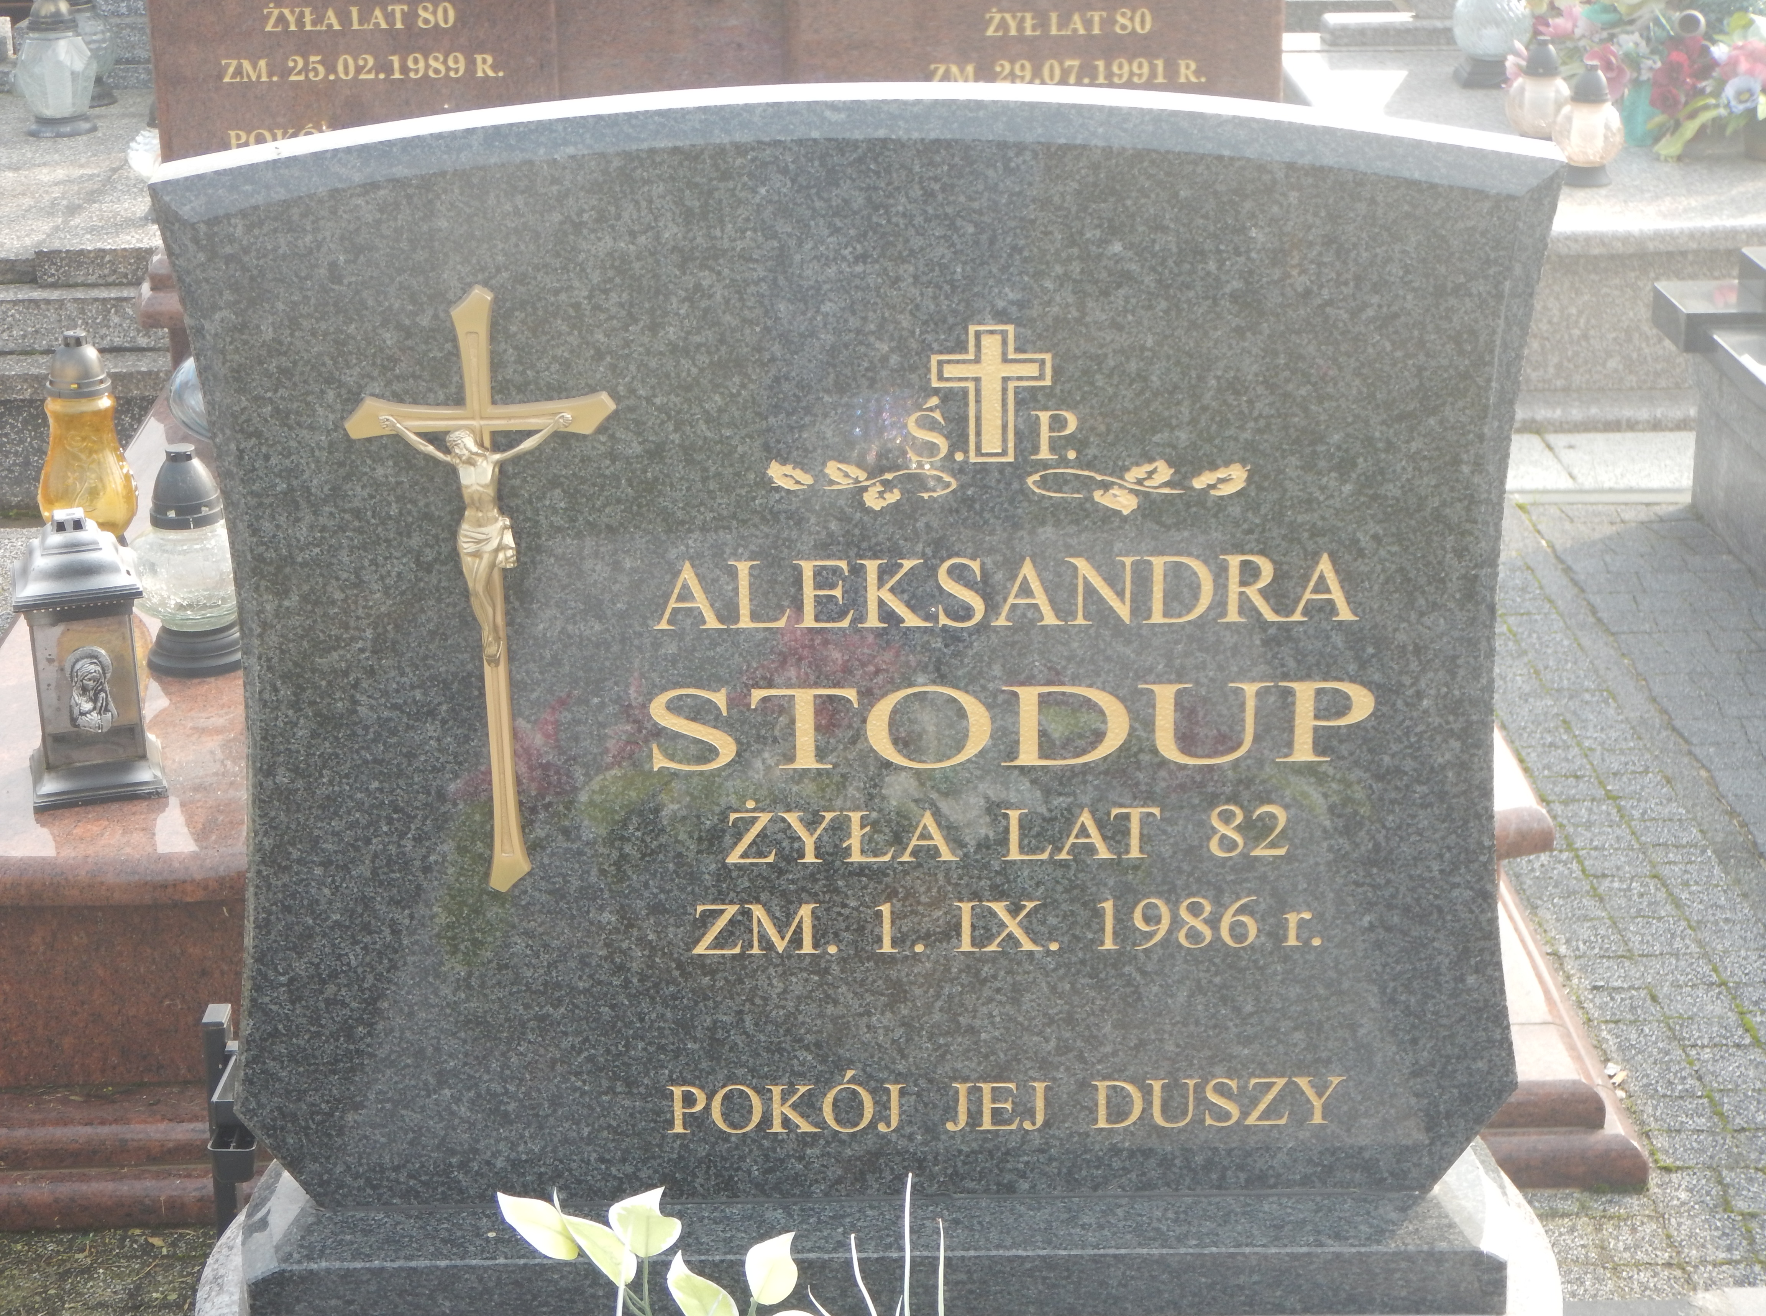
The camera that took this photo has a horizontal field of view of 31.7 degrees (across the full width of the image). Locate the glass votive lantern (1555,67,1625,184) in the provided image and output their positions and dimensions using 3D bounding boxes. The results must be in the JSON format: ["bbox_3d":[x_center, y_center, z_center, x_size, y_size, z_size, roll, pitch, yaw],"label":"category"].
[{"bbox_3d":[1.260,-0.956,5.562,0.121,0.211,0.121,-1,21,-1],"label":"glass votive lantern"}]

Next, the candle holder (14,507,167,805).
[{"bbox_3d":[-0.815,-0.011,3.172,0.136,0.288,0.136,-7,22,-15],"label":"candle holder"}]

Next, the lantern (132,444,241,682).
[{"bbox_3d":[-0.774,-0.114,3.491,0.137,0.249,0.137,-1,21,-1],"label":"lantern"}]

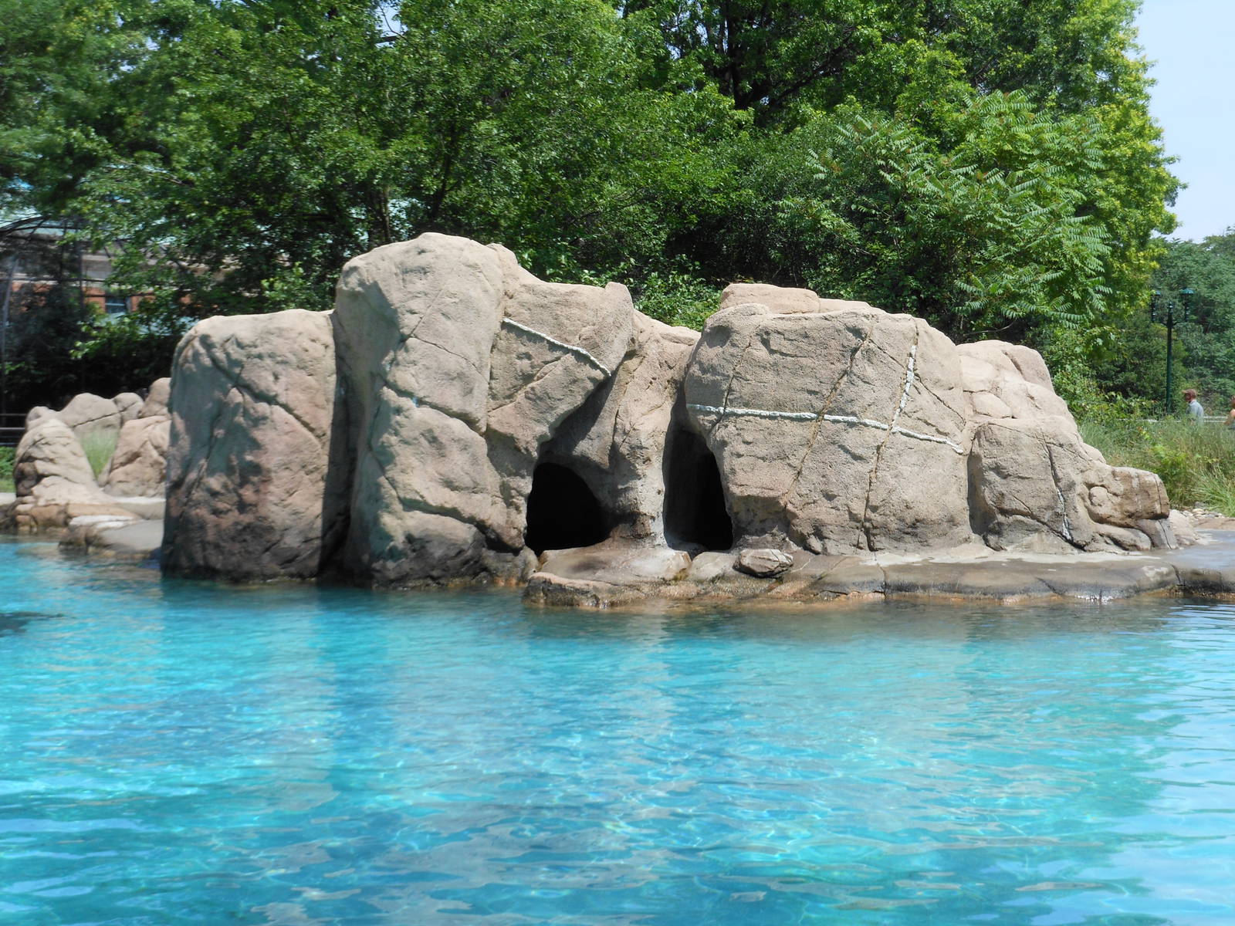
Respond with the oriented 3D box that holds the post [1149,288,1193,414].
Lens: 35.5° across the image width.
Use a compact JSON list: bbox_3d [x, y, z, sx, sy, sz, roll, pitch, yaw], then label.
[{"bbox_3d":[13.486,-2.087,47.074,1.150,4.350,0.380,1,2,20],"label":"post"}]

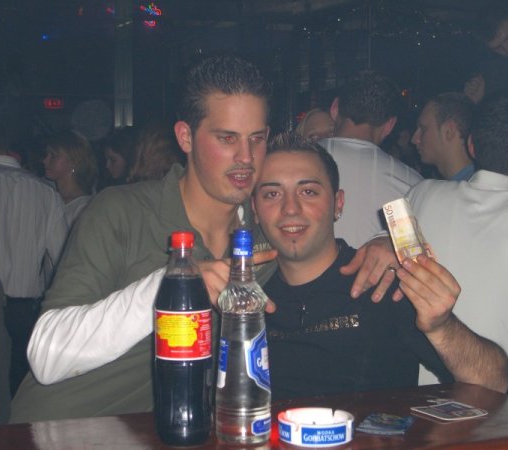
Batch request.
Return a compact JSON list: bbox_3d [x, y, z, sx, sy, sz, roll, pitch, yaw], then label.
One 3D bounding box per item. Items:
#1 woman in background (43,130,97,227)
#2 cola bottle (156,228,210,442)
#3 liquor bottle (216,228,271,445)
[{"bbox_3d":[-0.805,0.407,5.330,0.300,1.660,0.450,-1,2,-13],"label":"woman in background"},{"bbox_3d":[-0.099,0.159,1.665,0.083,0.303,0.083,0,2,0],"label":"cola bottle"},{"bbox_3d":[-0.015,0.158,1.680,0.078,0.302,0.078,0,2,0],"label":"liquor bottle"}]

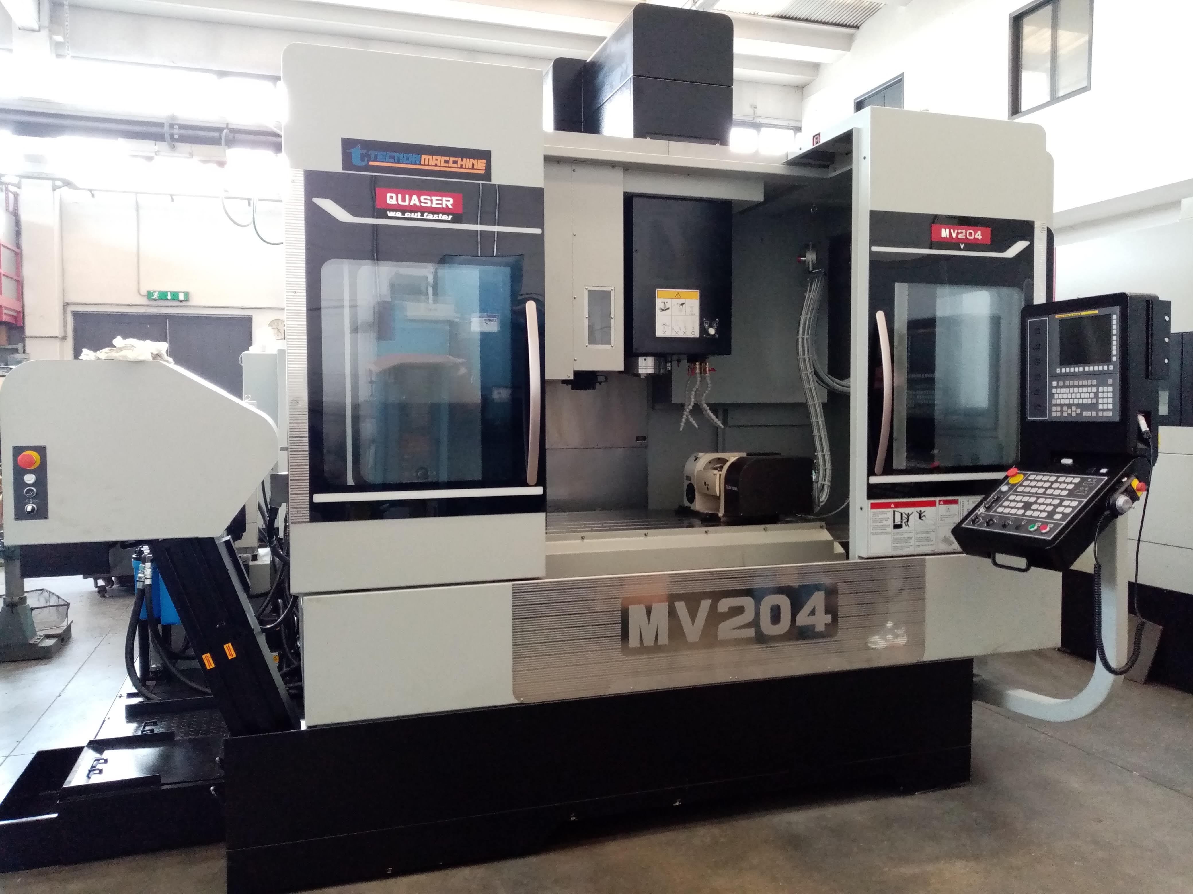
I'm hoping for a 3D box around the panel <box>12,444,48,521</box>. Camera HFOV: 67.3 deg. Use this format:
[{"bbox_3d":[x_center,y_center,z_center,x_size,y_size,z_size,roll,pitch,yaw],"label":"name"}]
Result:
[{"bbox_3d":[-1.543,0.100,2.435,0.082,0.203,0.050,-1,3,-18],"label":"panel"}]

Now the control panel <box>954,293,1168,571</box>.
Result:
[{"bbox_3d":[1.577,-0.043,3.071,0.463,0.917,0.472,-1,3,-18],"label":"control panel"}]

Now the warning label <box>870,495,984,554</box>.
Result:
[{"bbox_3d":[1.218,0.291,3.304,0.499,0.193,0.010,-1,3,-18],"label":"warning label"}]

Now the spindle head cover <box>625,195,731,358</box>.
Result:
[{"bbox_3d":[0.304,-0.724,3.967,0.441,0.651,0.450,-1,3,-16],"label":"spindle head cover"}]

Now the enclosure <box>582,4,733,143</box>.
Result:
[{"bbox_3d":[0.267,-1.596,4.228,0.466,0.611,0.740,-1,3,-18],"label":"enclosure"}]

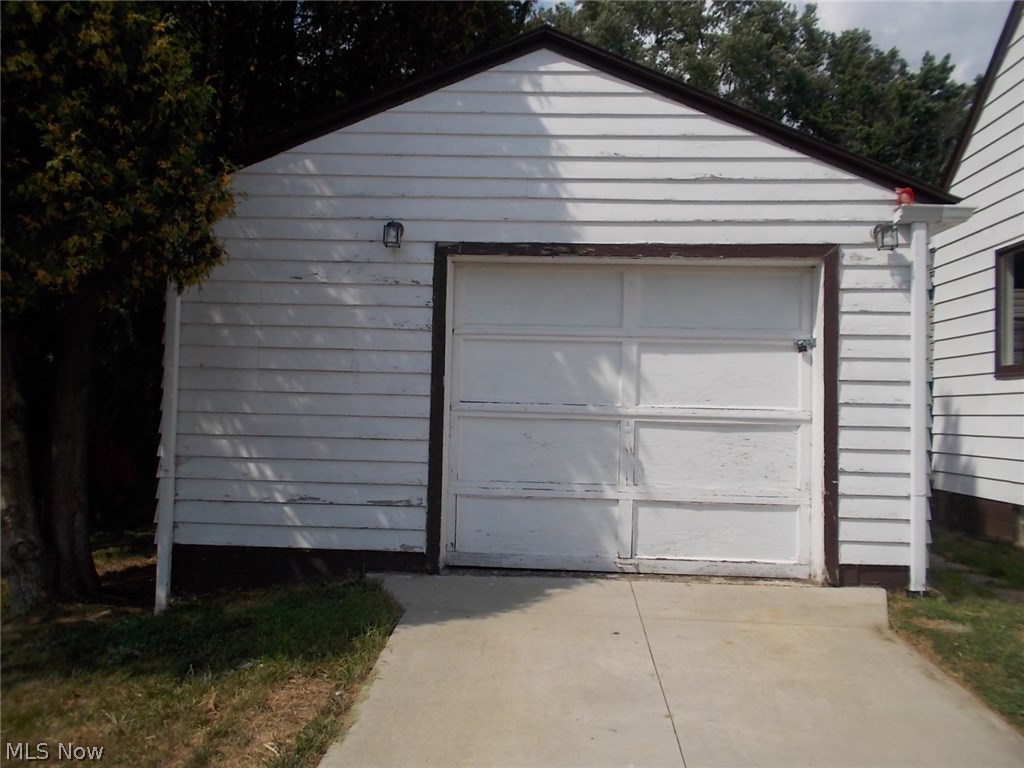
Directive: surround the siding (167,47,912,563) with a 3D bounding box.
[{"bbox_3d":[0.182,-0.567,5.716,4.850,3.372,0.120,1,-3,3],"label":"siding"}]

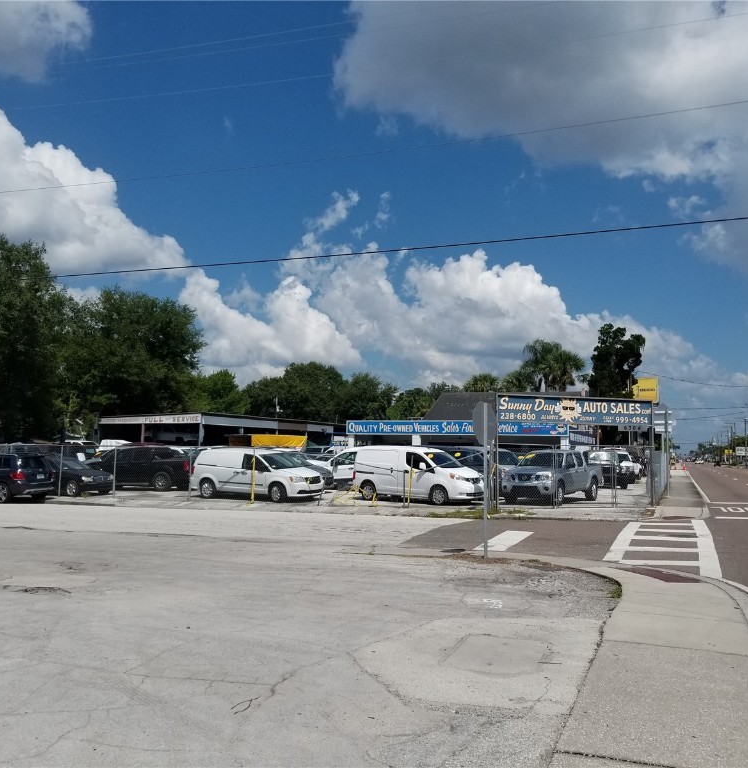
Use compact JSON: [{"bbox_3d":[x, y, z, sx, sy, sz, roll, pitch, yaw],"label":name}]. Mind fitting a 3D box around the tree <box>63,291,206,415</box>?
[{"bbox_3d":[-18.923,-0.347,60.273,11.399,14.819,11.399,0,-5,0],"label":"tree"}]

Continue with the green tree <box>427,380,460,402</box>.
[{"bbox_3d":[7.229,4.339,79.943,4.506,9.449,4.506,0,-5,0],"label":"green tree"}]

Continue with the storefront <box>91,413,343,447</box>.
[{"bbox_3d":[-10.859,5.095,60.785,8.053,4.185,22.617,-2,-6,20],"label":"storefront"}]

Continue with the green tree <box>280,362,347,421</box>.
[{"bbox_3d":[-5.981,3.196,76.032,6.800,10.800,6.800,0,-5,0],"label":"green tree"}]

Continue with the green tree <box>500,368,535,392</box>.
[{"bbox_3d":[10.895,2.884,57.989,3.200,8.200,3.200,0,-5,0],"label":"green tree"}]

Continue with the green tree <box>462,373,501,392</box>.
[{"bbox_3d":[9.102,3.353,64.972,3.305,8.698,3.305,0,-5,0],"label":"green tree"}]

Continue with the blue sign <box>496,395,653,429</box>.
[{"bbox_3d":[6.479,0.874,24.452,5.692,0.879,0.150,2,-6,-18],"label":"blue sign"}]

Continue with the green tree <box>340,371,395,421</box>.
[{"bbox_3d":[-0.625,3.631,73.984,6.000,9.600,6.000,0,-5,0],"label":"green tree"}]

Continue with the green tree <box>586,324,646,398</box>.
[{"bbox_3d":[17.628,1.209,56.140,4.400,11.250,4.200,0,-5,0],"label":"green tree"}]

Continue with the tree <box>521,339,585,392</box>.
[{"bbox_3d":[14.927,1.905,64.104,5.219,11.505,5.219,0,-5,0],"label":"tree"}]

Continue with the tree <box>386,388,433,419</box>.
[{"bbox_3d":[3.319,4.308,71.914,4.600,7.900,4.600,0,-5,0],"label":"tree"}]

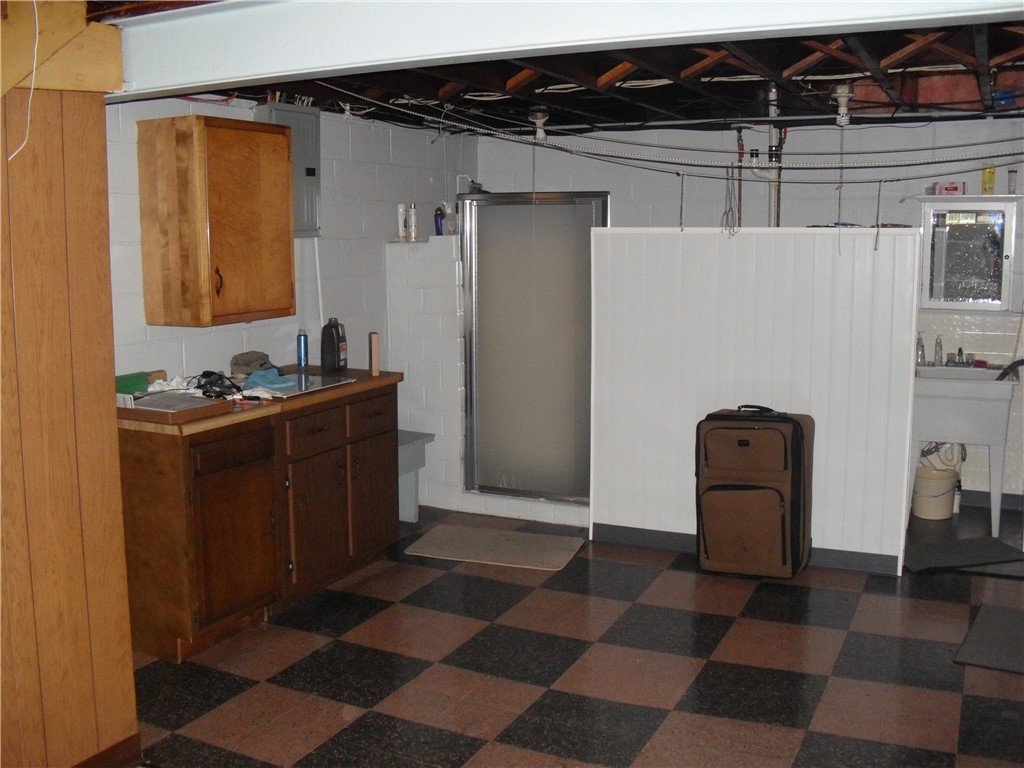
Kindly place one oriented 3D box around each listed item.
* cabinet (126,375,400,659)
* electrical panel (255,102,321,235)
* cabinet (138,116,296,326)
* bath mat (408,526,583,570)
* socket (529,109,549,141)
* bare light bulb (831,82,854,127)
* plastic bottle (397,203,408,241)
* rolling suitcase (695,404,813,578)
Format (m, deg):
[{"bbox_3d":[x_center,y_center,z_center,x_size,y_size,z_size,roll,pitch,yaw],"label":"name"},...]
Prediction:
[{"bbox_3d":[-1.141,0.474,4.652,0.660,0.910,1.540,4,10,25],"label":"cabinet"},{"bbox_3d":[-1.072,-1.033,5.185,0.100,0.630,0.390,4,10,25],"label":"electrical panel"},{"bbox_3d":[-1.258,-0.695,4.596,0.320,0.850,0.620,4,10,25],"label":"cabinet"},{"bbox_3d":[-0.095,0.813,5.363,0.810,0.015,0.480,3,9,19],"label":"bath mat"},{"bbox_3d":[0.133,-1.323,5.385,0.105,0.160,0.105,0,9,0],"label":"socket"},{"bbox_3d":[1.472,-1.262,4.752,0.107,0.195,0.107,4,10,25],"label":"bare light bulb"},{"bbox_3d":[-0.619,-0.894,5.981,0.052,0.210,0.042,-3,9,-19],"label":"plastic bottle"},{"bbox_3d":[1.119,0.494,4.937,0.460,0.760,0.280,4,10,27],"label":"rolling suitcase"}]

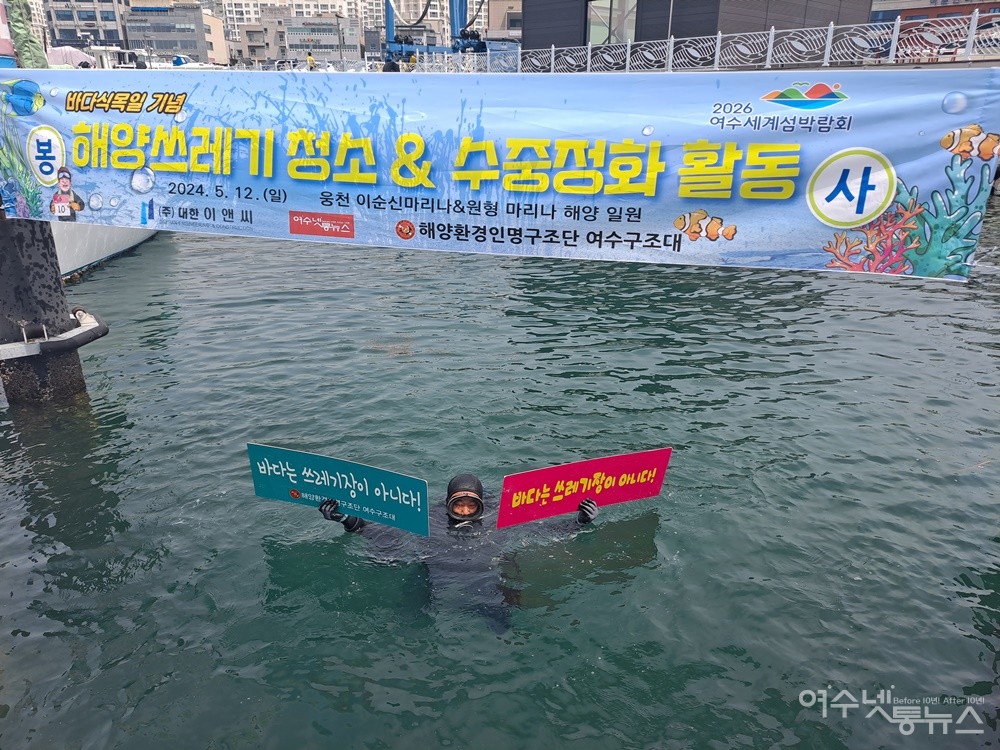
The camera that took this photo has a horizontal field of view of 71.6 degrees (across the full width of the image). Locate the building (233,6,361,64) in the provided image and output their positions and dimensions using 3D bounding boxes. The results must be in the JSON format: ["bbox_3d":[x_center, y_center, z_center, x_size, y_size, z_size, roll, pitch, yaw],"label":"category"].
[{"bbox_3d":[-48.830,-81.302,170.065,29.500,14.000,16.000,-2,21,-6],"label":"building"}]

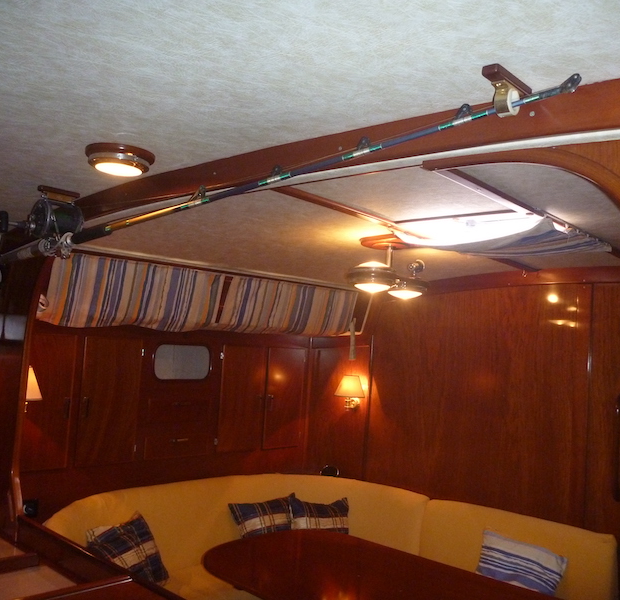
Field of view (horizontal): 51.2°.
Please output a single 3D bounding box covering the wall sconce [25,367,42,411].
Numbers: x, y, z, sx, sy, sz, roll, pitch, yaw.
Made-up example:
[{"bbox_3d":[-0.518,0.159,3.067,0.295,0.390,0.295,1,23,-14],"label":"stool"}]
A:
[{"bbox_3d":[-0.951,0.292,2.112,0.155,0.150,0.135,3,-5,-2],"label":"wall sconce"}]

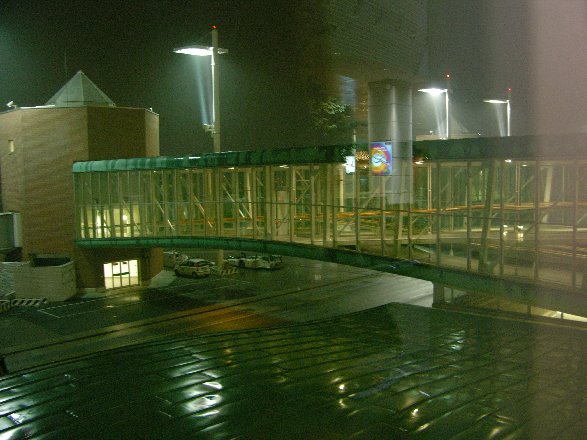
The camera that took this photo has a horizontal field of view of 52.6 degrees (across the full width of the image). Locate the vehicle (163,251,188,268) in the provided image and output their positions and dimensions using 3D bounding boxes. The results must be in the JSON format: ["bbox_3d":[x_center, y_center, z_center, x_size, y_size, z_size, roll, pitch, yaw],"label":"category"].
[{"bbox_3d":[-13.028,4.106,62.592,4.300,1.800,1.750,3,6,42],"label":"vehicle"}]

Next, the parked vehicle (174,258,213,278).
[{"bbox_3d":[-9.743,4.642,57.307,4.000,1.480,1.680,3,6,42],"label":"parked vehicle"}]

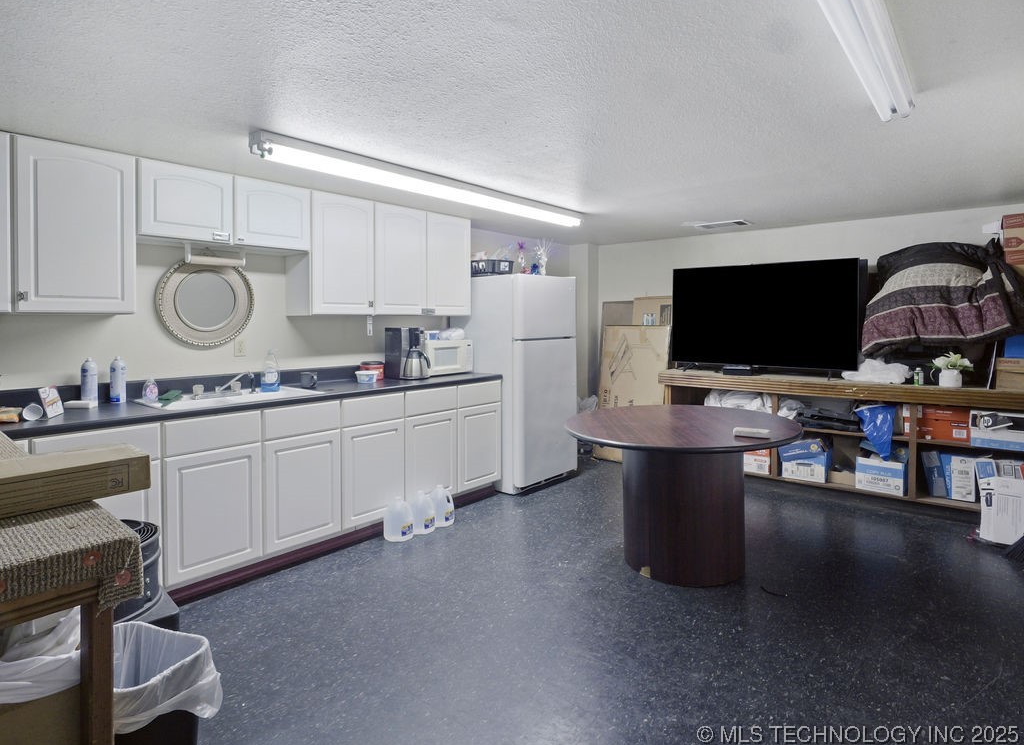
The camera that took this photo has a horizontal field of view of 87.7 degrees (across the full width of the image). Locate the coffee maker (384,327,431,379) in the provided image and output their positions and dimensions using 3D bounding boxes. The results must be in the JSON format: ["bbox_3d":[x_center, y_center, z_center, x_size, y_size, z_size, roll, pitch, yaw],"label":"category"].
[{"bbox_3d":[-0.765,-0.141,3.946,0.290,0.370,0.210,3,4,42],"label":"coffee maker"}]

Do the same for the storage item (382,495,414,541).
[{"bbox_3d":[-0.697,0.890,3.280,0.157,0.258,0.157,3,4,42],"label":"storage item"}]

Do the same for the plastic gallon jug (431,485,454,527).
[{"bbox_3d":[-0.468,0.868,3.520,0.157,0.256,0.157,3,4,42],"label":"plastic gallon jug"}]

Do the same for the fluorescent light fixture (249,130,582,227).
[{"bbox_3d":[-0.336,-1.105,3.291,0.135,0.105,2.443,4,7,42],"label":"fluorescent light fixture"}]

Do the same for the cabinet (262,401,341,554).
[{"bbox_3d":[-1.358,0.545,3.111,0.590,0.761,0.452,5,7,41],"label":"cabinet"}]

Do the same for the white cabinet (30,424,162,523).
[{"bbox_3d":[-1.941,0.656,2.431,0.600,0.830,0.443,4,6,41],"label":"white cabinet"}]

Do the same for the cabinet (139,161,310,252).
[{"bbox_3d":[-1.657,-0.908,3.055,0.328,0.382,0.906,3,4,42],"label":"cabinet"}]

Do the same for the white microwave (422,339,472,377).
[{"bbox_3d":[-0.619,-0.128,4.338,0.340,0.277,0.522,5,7,41],"label":"white microwave"}]

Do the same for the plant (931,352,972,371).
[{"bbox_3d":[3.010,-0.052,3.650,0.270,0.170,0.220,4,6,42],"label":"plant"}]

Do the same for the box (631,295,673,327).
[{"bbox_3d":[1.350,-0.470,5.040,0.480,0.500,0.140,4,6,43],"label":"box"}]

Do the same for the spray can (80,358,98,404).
[{"bbox_3d":[-2.132,0.049,2.690,0.066,0.238,0.066,3,4,42],"label":"spray can"}]

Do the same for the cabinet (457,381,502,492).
[{"bbox_3d":[-0.455,0.451,4.154,0.608,0.776,0.454,3,4,42],"label":"cabinet"}]

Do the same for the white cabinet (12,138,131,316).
[{"bbox_3d":[-2.085,-0.662,2.523,0.325,0.755,0.425,4,6,41],"label":"white cabinet"}]

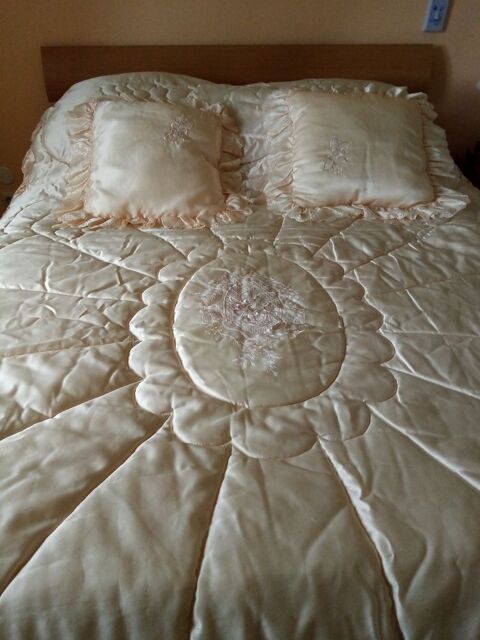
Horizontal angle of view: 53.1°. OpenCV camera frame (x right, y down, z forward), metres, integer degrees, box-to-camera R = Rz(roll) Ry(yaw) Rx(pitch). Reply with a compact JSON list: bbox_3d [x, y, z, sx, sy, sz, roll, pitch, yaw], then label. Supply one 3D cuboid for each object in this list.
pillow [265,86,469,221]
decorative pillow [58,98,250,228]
[{"bbox_3d":[0.368,-0.516,1.458,0.565,0.140,0.470,1,72,-1],"label":"pillow"},{"bbox_3d":[-0.247,-0.483,1.442,0.540,0.140,0.460,0,72,-3],"label":"decorative pillow"}]

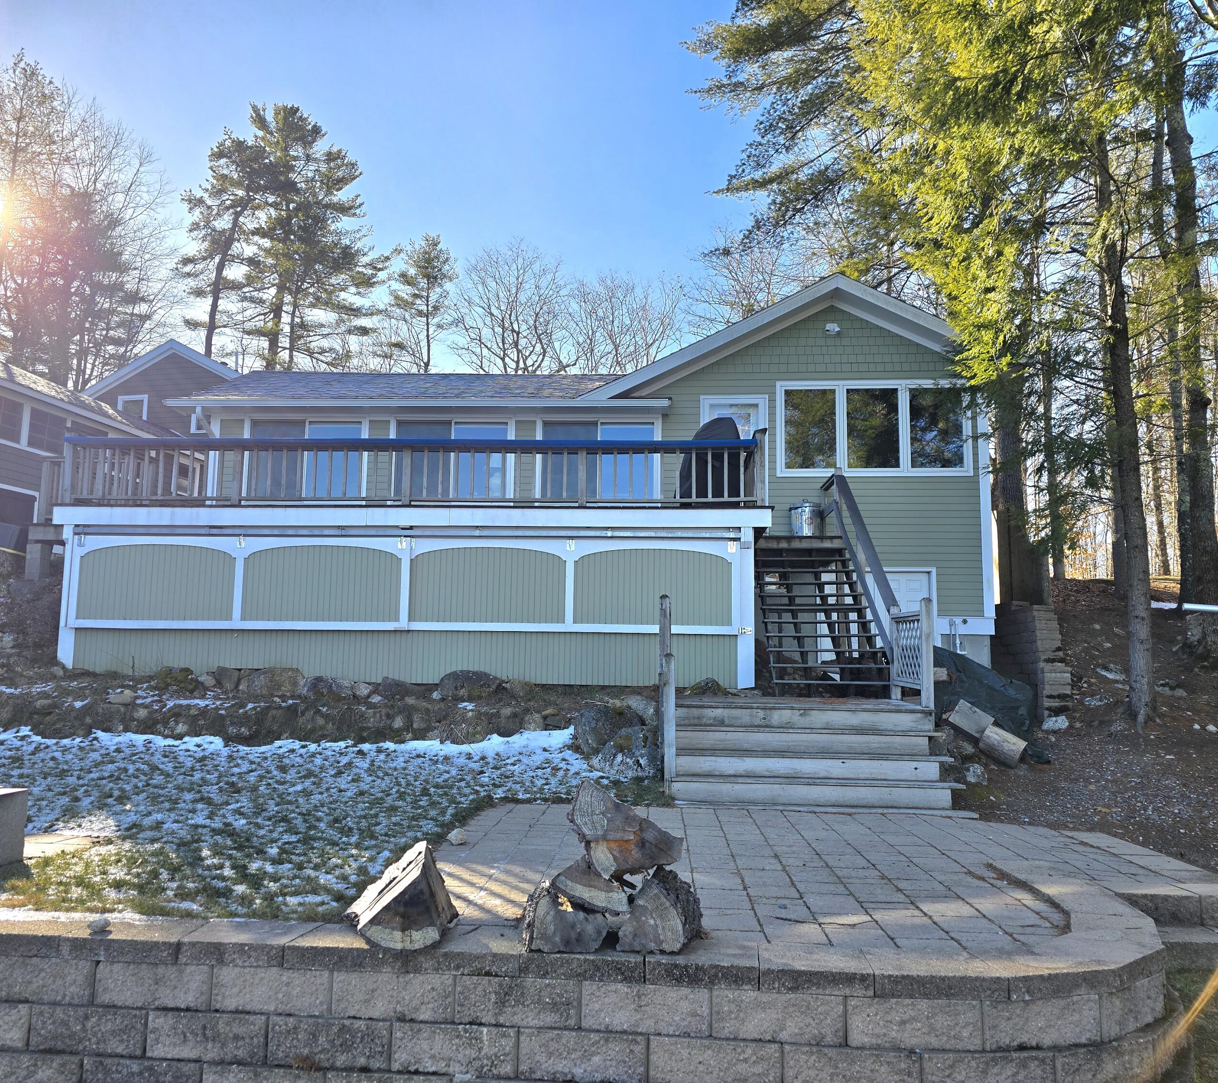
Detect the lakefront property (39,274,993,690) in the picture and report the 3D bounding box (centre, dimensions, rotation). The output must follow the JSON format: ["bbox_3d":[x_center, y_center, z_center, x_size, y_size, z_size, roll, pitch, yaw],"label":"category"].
[{"bbox_3d":[-0.171,-0.716,15.424,11.800,5.720,10.200,0,-7,3],"label":"lakefront property"}]

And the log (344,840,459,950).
[{"bbox_3d":[-0.729,1.220,3.380,0.370,0.310,0.360,0,-7,3],"label":"log"}]

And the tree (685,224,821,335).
[{"bbox_3d":[5.308,-5.081,34.570,6.200,13.400,6.200,0,-7,3],"label":"tree"}]

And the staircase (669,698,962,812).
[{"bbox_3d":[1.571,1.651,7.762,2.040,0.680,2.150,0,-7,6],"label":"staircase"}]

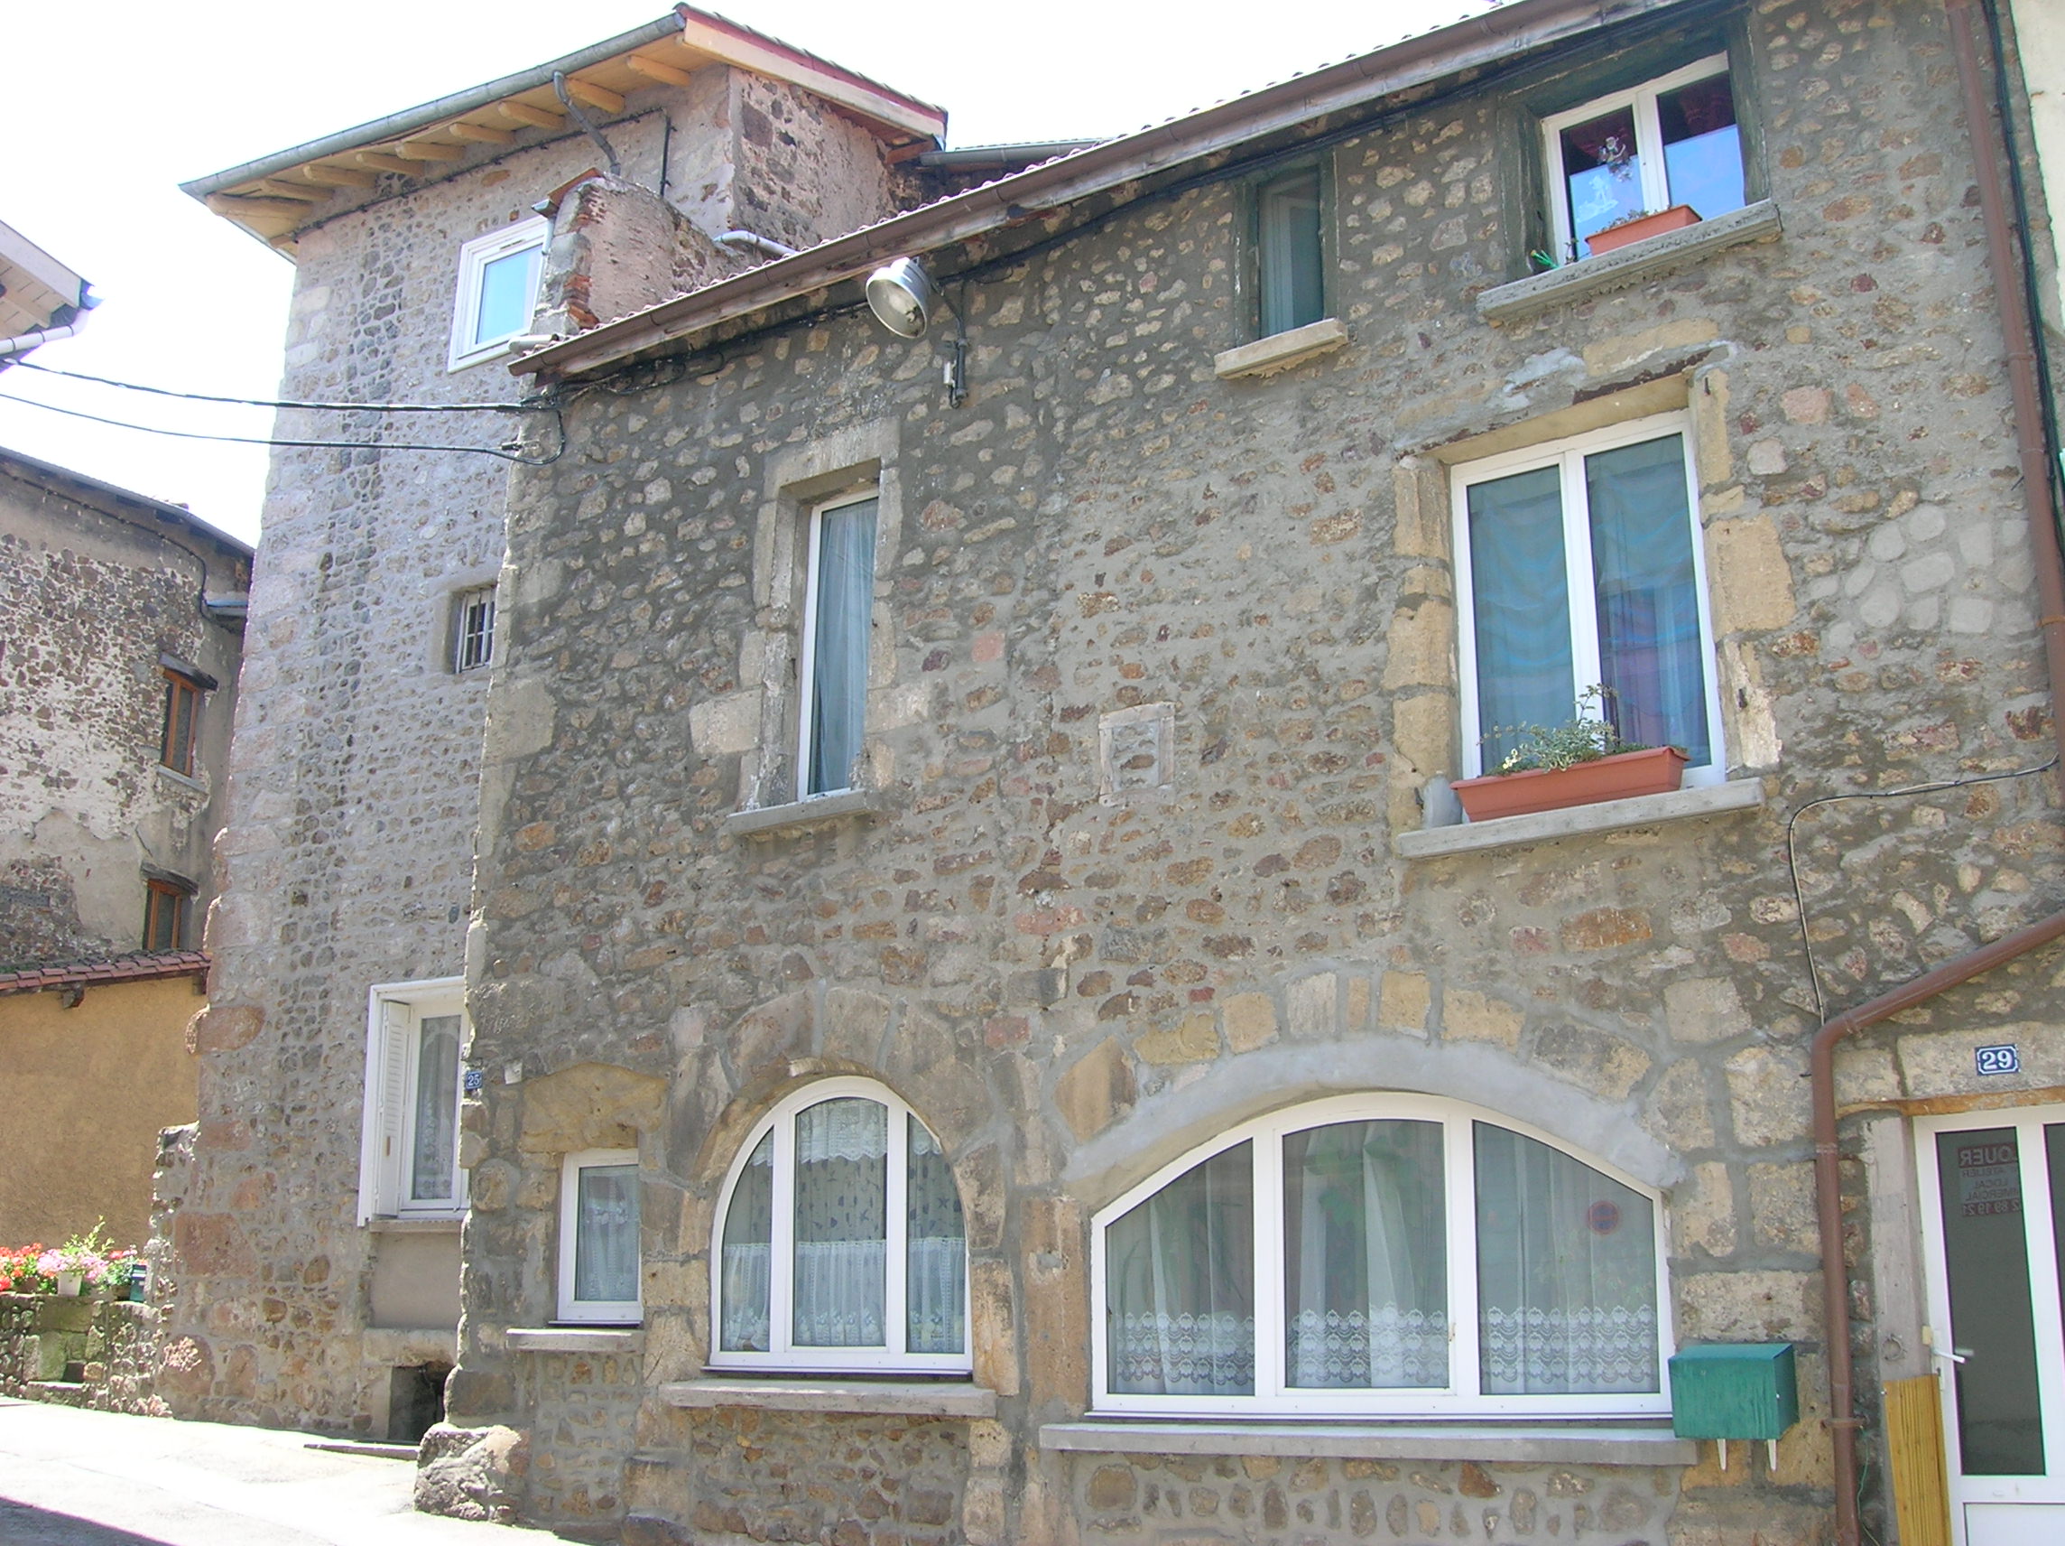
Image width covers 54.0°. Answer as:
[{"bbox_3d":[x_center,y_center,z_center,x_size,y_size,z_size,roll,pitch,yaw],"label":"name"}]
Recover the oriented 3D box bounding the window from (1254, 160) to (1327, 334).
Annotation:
[{"bbox_3d":[1.353,-2.620,10.330,0.400,0.950,0.100,-10,-20,31],"label":"window"}]

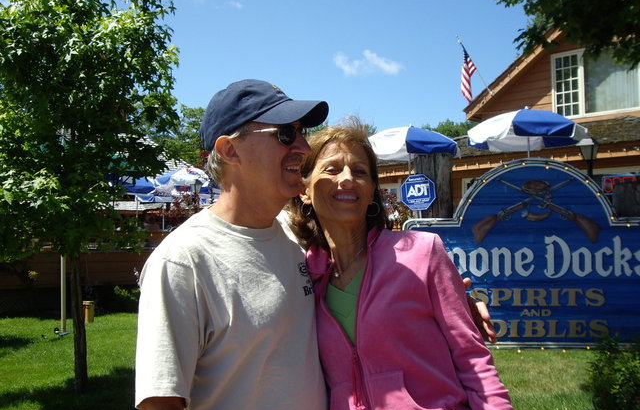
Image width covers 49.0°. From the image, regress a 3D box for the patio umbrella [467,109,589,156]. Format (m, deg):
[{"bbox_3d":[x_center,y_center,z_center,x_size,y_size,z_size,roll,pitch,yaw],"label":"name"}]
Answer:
[{"bbox_3d":[3.493,-1.310,11.800,2.050,0.600,2.000,-2,-4,17],"label":"patio umbrella"}]

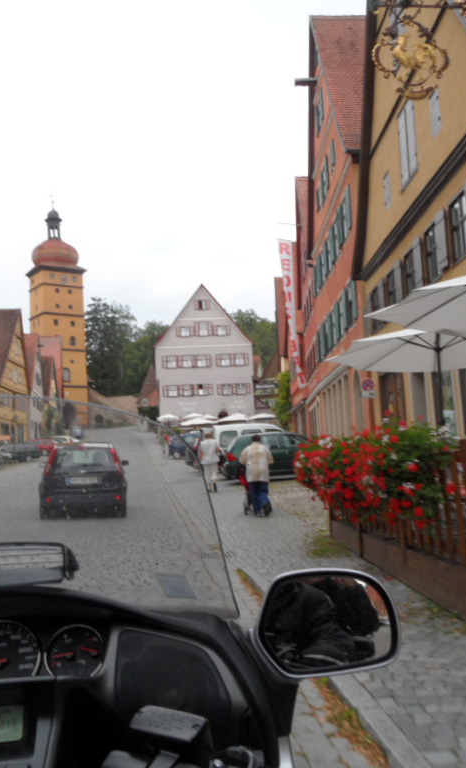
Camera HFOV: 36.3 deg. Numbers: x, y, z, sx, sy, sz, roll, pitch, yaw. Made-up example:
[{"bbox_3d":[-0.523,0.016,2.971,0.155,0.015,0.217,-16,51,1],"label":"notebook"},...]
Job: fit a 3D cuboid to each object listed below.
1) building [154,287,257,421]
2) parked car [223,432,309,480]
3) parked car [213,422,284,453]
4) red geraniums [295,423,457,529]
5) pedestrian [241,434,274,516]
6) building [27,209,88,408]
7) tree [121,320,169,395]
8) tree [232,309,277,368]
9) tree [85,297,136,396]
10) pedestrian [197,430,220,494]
[{"bbox_3d":[-3.264,-2.498,87.866,11.400,16.026,14.000,-3,-6,-2],"label":"building"},{"bbox_3d":[1.969,2.307,22.775,4.400,1.500,1.750,-2,-7,-5],"label":"parked car"},{"bbox_3d":[1.498,2.257,25.778,4.150,1.780,1.750,-3,-6,-4],"label":"parked car"},{"bbox_3d":[1.240,0.889,7.200,0.600,0.800,3.600,-2,-7,-5],"label":"red geraniums"},{"bbox_3d":[0.520,1.948,15.063,0.620,1.710,0.450,-3,-6,1],"label":"pedestrian"},{"bbox_3d":[-29.366,-10.935,119.147,7.600,36.837,7.600,1,-8,-32],"label":"building"},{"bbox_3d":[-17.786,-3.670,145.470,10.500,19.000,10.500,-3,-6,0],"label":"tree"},{"bbox_3d":[4.517,-5.013,130.222,10.000,18.000,10.000,-3,-6,0],"label":"tree"},{"bbox_3d":[-23.465,-5.380,135.121,10.500,23.000,10.500,-3,-6,0],"label":"tree"},{"bbox_3d":[-0.565,2.106,19.099,0.550,1.630,0.420,-3,-6,0],"label":"pedestrian"}]

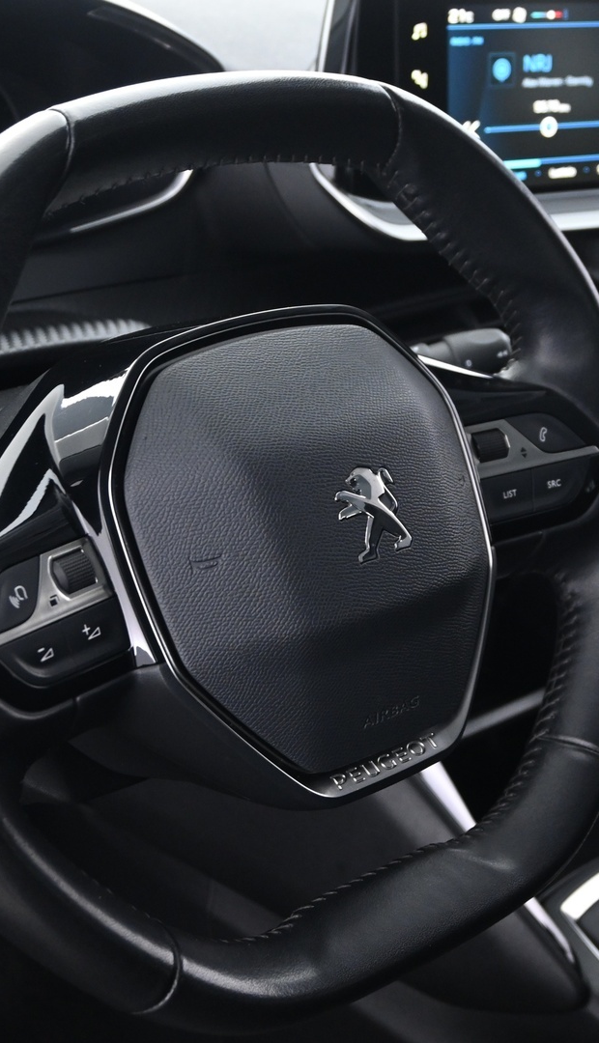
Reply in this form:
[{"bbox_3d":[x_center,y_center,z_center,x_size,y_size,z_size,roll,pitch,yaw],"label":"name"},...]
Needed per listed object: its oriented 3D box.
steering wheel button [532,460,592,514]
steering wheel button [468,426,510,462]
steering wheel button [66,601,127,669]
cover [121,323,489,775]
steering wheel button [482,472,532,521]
[{"bbox_3d":[0.105,-0.015,0.705,0.029,0.019,0.008,-16,-1,-25],"label":"steering wheel button"},{"bbox_3d":[0.075,-0.030,0.692,0.015,0.013,0.008,-16,-1,-25],"label":"steering wheel button"},{"bbox_3d":[-0.068,0.038,0.580,0.008,0.019,0.026,-18,1,43],"label":"steering wheel button"},{"bbox_3d":[0.014,0.009,0.623,0.150,0.158,0.045,-17,7,-36],"label":"cover"},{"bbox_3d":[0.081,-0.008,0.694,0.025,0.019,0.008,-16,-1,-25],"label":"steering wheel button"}]

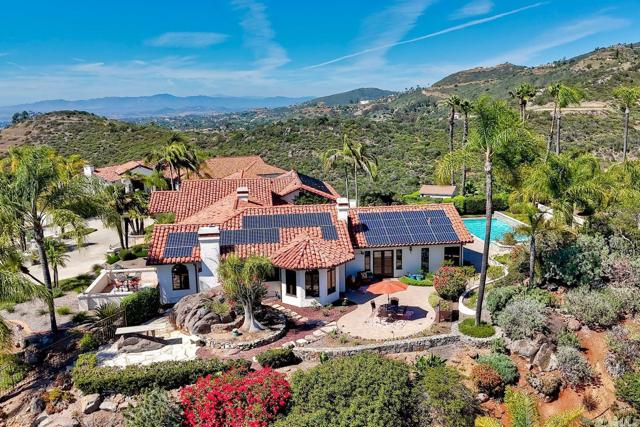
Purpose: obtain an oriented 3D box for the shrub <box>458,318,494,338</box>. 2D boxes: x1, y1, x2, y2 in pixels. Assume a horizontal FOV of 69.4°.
[{"bbox_3d":[8.732,6.403,25.815,1.898,0.445,1.898,4,14,19],"label":"shrub"}]

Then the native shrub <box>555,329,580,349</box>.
[{"bbox_3d":[13.450,6.800,25.050,1.150,1.000,1.050,-1,13,0],"label":"native shrub"}]

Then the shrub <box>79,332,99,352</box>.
[{"bbox_3d":[-13.075,7.283,26.119,0.986,0.979,0.887,-8,15,-28],"label":"shrub"}]

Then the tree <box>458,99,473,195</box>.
[{"bbox_3d":[19.470,-8.050,61.500,1.900,13.900,1.900,-1,13,0],"label":"tree"}]

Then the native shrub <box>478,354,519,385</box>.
[{"bbox_3d":[8.930,7.770,23.200,2.000,1.300,1.800,-1,13,0],"label":"native shrub"}]

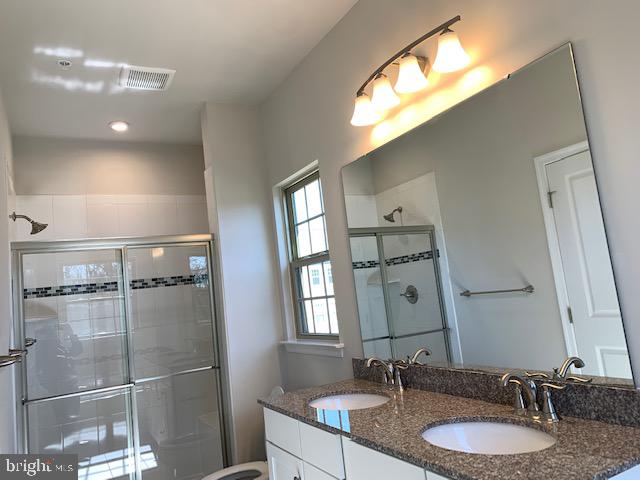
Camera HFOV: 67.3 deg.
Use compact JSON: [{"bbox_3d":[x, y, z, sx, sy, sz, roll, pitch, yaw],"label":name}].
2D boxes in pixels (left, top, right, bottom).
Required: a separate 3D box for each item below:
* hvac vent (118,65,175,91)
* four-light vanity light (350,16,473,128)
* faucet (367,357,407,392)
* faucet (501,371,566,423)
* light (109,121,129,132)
[{"bbox_3d":[-1.040,-0.976,2.873,0.277,0.027,0.280,-3,-7,-29],"label":"hvac vent"},{"bbox_3d":[0.335,-0.654,1.952,0.205,0.162,0.686,-3,-7,-29],"label":"four-light vanity light"},{"bbox_3d":[0.280,0.596,2.157,0.153,0.149,0.221,-3,-7,-29],"label":"faucet"},{"bbox_3d":[0.634,0.479,1.492,0.156,0.149,0.221,-3,-7,-29],"label":"faucet"},{"bbox_3d":[-1.496,-0.844,3.581,0.153,0.025,0.153,-3,-7,-29],"label":"light"}]

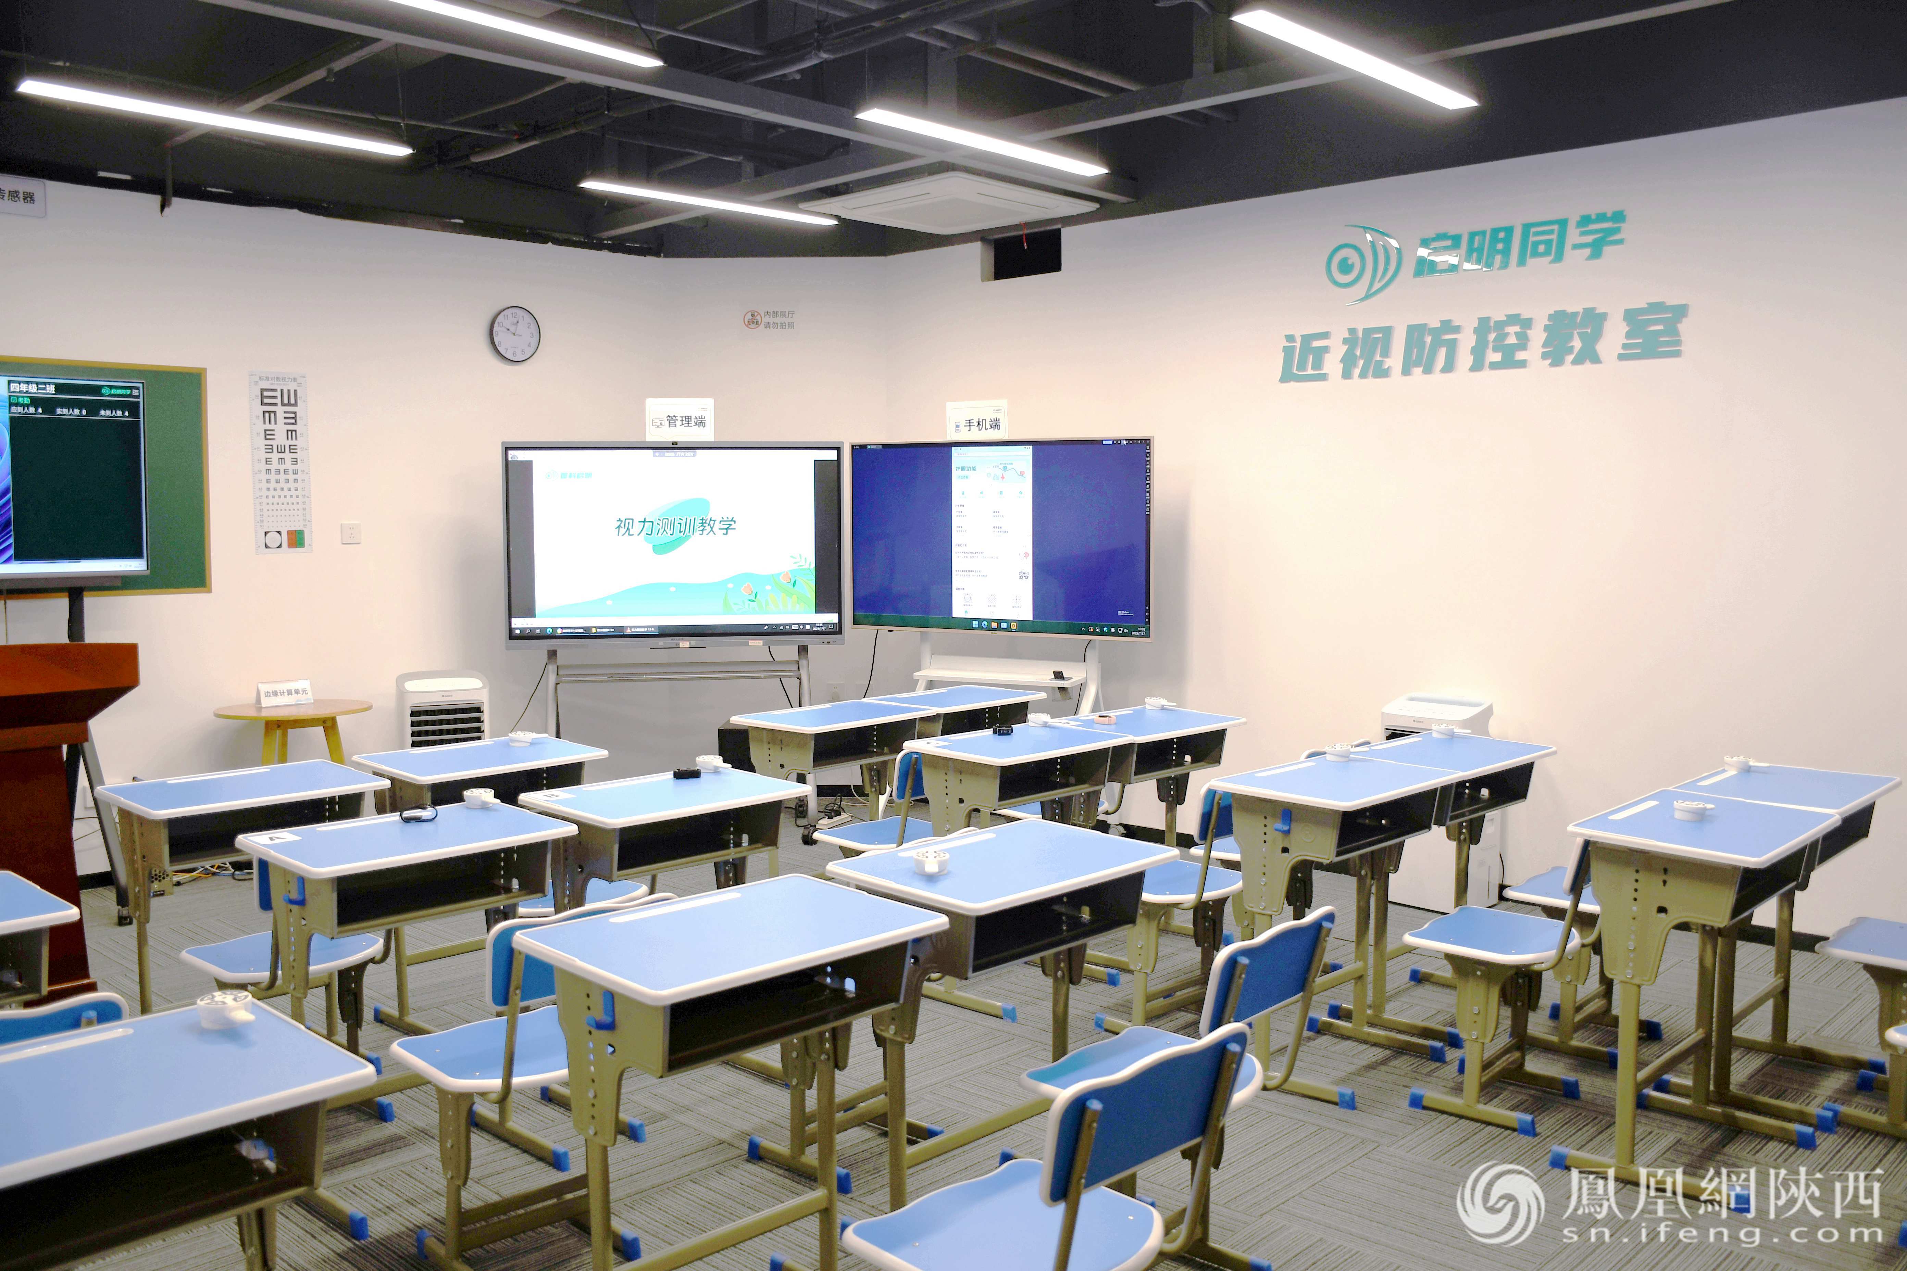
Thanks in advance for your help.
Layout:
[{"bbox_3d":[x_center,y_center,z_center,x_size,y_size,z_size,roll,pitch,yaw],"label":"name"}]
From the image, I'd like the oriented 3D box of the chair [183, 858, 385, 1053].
[{"bbox_3d":[-1.476,0.767,3.235,0.460,0.750,0.380,3,5,43],"label":"chair"}]

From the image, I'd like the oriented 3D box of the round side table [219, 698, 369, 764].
[{"bbox_3d":[-2.570,0.637,5.605,0.600,0.710,0.600,0,4,0],"label":"round side table"}]

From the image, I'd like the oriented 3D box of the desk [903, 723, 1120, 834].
[{"bbox_3d":[0.219,0.716,4.409,0.410,0.796,0.600,6,8,45],"label":"desk"}]

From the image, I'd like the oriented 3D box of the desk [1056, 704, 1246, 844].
[{"bbox_3d":[0.661,0.658,4.905,0.610,0.750,0.420,-4,5,-44],"label":"desk"}]

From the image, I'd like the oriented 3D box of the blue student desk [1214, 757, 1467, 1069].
[{"bbox_3d":[1.026,0.773,3.852,0.600,0.795,0.410,-5,8,-44],"label":"blue student desk"}]

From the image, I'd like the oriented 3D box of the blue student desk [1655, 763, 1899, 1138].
[{"bbox_3d":[2.175,0.785,3.765,0.600,0.799,0.410,-5,8,-44],"label":"blue student desk"}]

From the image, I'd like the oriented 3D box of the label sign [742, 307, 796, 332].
[{"bbox_3d":[-0.921,-1.582,7.160,0.270,0.120,0.010,0,4,-3],"label":"label sign"}]

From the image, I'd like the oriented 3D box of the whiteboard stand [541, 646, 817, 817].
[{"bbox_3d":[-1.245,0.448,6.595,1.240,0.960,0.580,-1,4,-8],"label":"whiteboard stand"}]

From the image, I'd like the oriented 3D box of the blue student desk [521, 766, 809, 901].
[{"bbox_3d":[-0.704,0.788,3.608,0.600,0.795,0.410,-5,8,-44],"label":"blue student desk"}]

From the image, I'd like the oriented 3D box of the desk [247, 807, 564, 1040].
[{"bbox_3d":[-1.138,0.782,3.037,0.420,0.750,0.610,3,5,42],"label":"desk"}]

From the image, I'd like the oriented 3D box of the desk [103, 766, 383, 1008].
[{"bbox_3d":[-1.877,0.775,3.830,0.410,0.766,0.600,5,7,41],"label":"desk"}]

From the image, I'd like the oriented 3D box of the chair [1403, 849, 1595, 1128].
[{"bbox_3d":[1.400,0.814,3.574,0.450,0.770,0.400,5,7,41],"label":"chair"}]

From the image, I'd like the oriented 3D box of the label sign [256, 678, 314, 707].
[{"bbox_3d":[-2.665,0.227,5.698,0.195,0.090,0.085,-5,7,-44],"label":"label sign"}]

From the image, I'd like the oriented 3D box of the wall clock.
[{"bbox_3d":[-1.988,-1.369,6.502,0.270,0.270,0.040,-3,5,-40],"label":"wall clock"}]

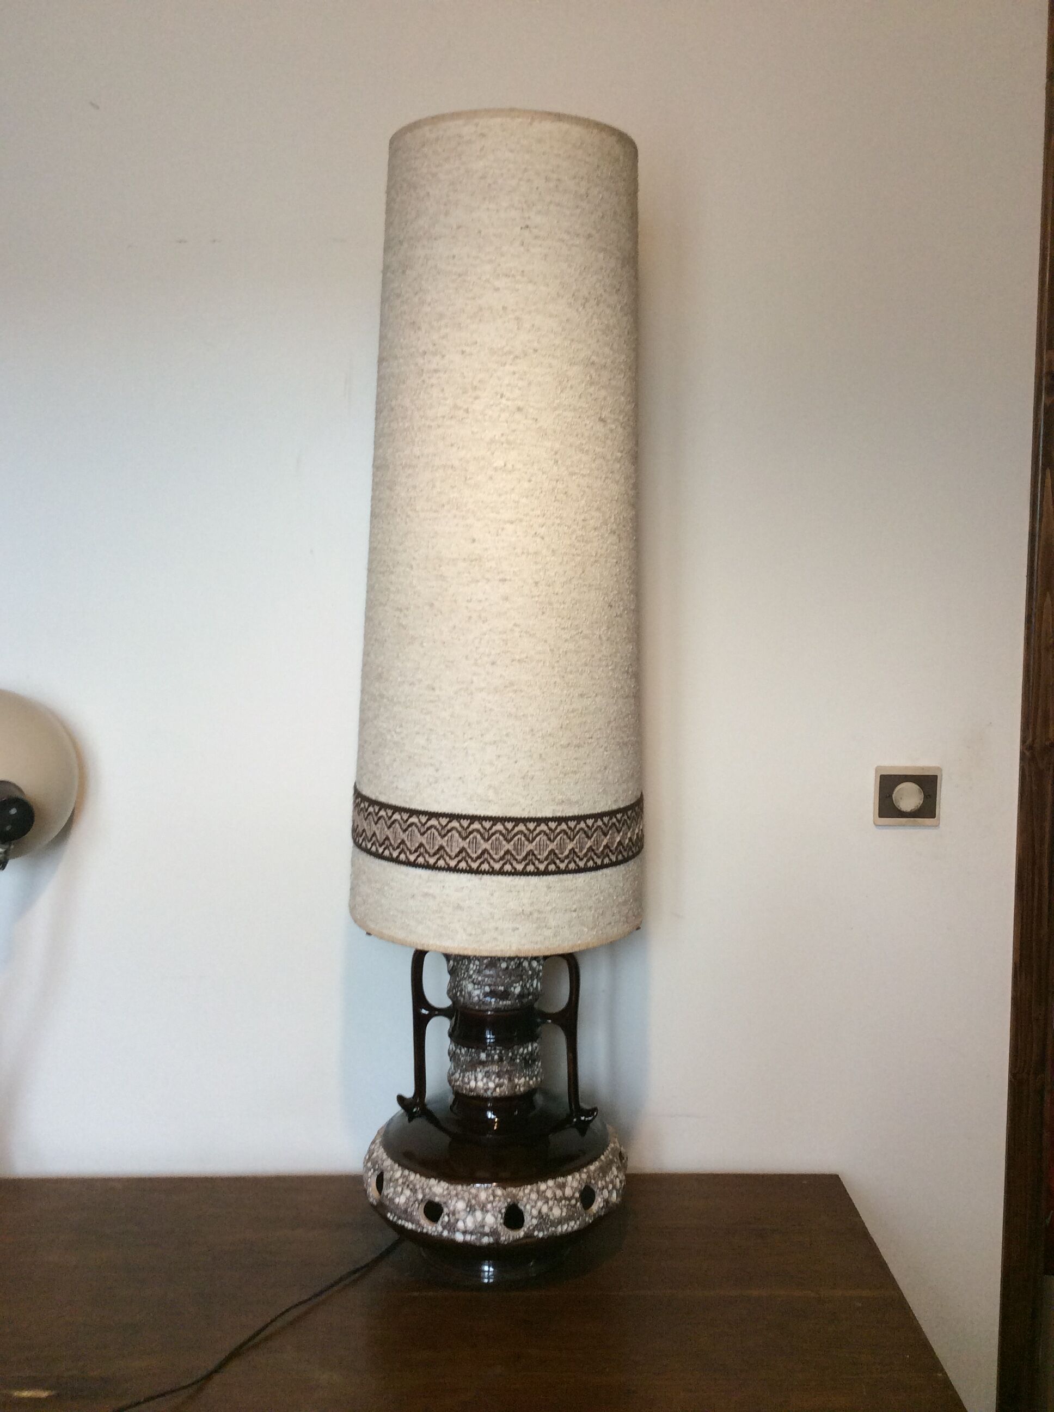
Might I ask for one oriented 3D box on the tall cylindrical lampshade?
[{"bbox_3d":[-0.022,-0.169,1.358,0.309,0.784,0.309,1,7,-1],"label":"tall cylindrical lampshade"}]

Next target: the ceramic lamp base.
[{"bbox_3d":[-0.035,0.420,1.421,0.286,0.358,0.286,0,6,-1],"label":"ceramic lamp base"}]

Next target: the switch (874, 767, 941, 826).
[{"bbox_3d":[0.460,0.110,1.562,0.081,0.072,0.020,0,6,-1],"label":"switch"}]

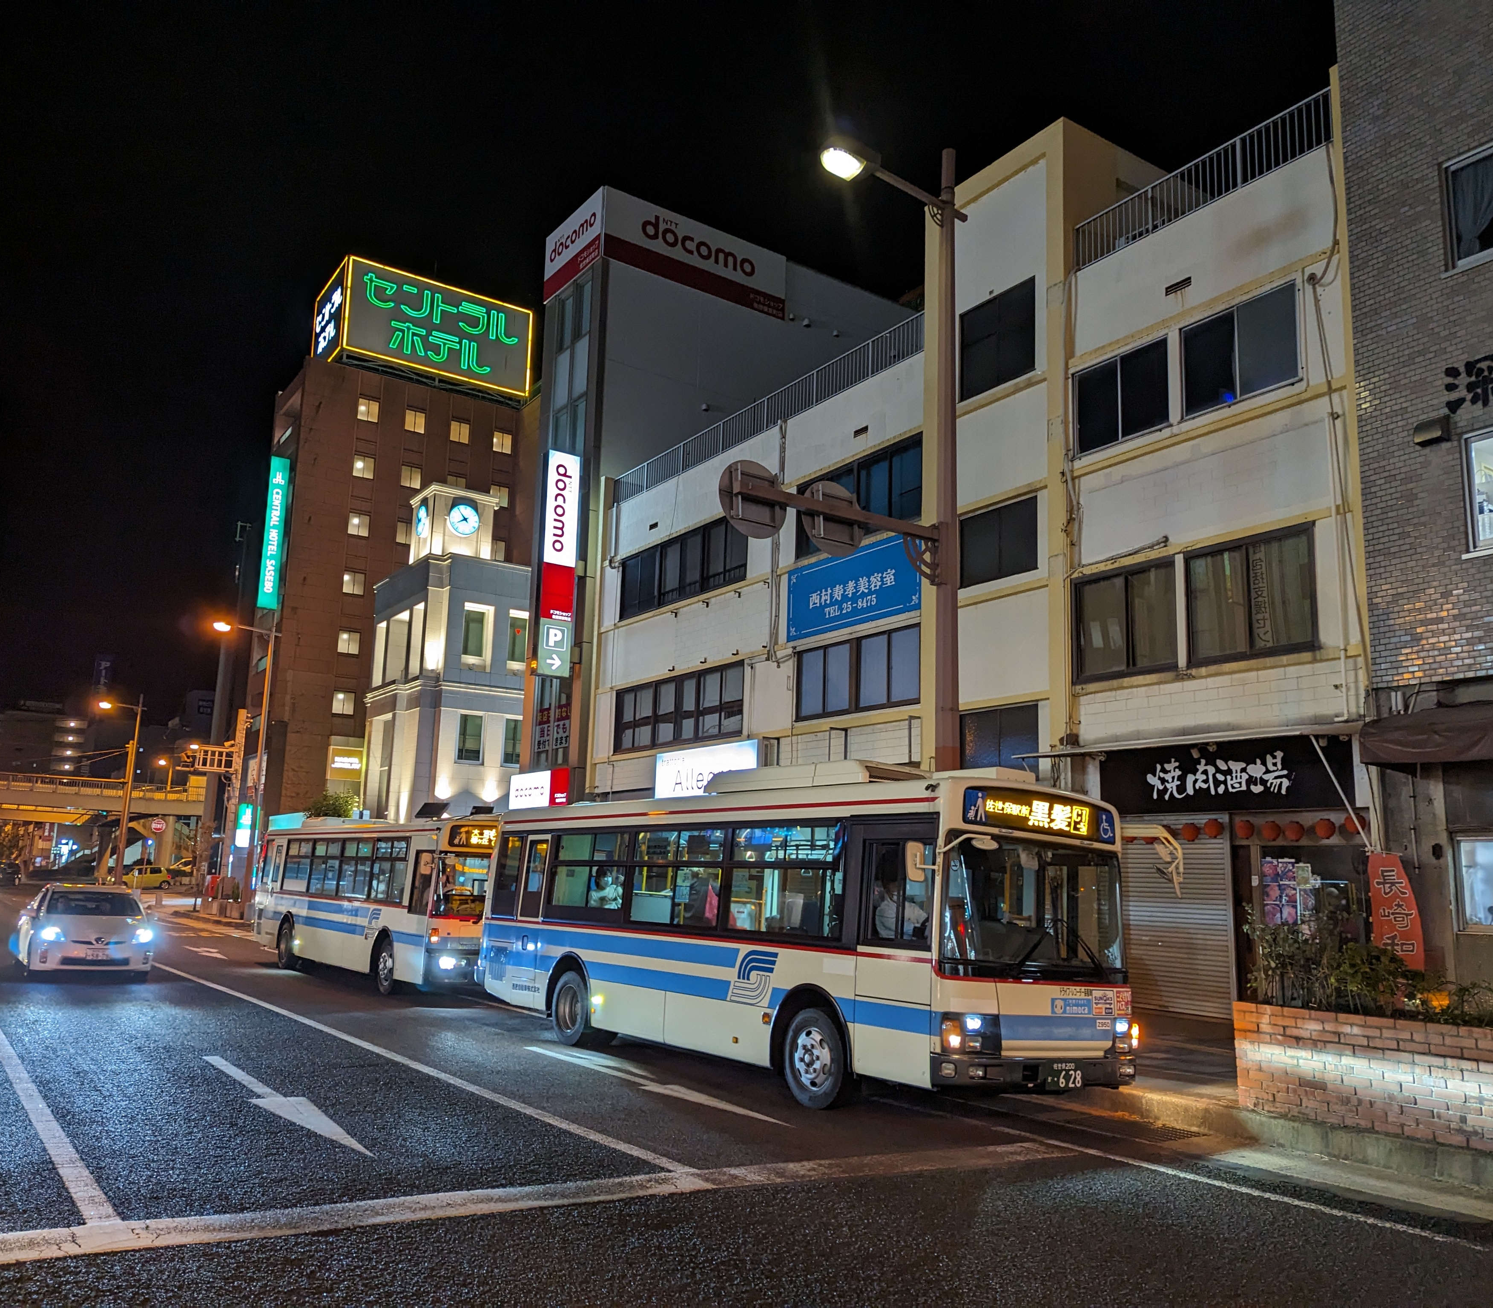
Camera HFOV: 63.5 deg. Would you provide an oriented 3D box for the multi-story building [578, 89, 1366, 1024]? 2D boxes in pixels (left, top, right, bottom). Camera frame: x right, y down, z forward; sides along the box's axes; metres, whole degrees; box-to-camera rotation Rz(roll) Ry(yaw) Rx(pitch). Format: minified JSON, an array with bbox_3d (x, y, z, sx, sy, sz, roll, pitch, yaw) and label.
[{"bbox_3d":[6.834,-0.553,27.991,12.000,14.500,22.000,8,-12,-33],"label":"multi-story building"}]

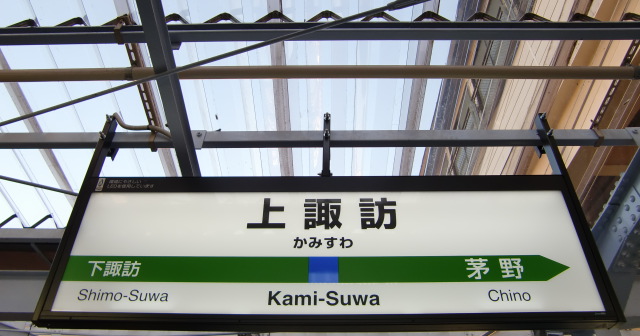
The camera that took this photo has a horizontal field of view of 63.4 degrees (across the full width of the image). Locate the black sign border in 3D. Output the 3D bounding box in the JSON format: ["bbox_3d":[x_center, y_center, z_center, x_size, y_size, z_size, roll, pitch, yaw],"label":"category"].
[{"bbox_3d":[0.021,0.269,1.777,1.800,0.566,0.063,0,-40,1],"label":"black sign border"}]

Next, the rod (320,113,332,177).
[{"bbox_3d":[0.029,-0.081,2.078,0.031,0.358,0.040,0,-40,1],"label":"rod"}]

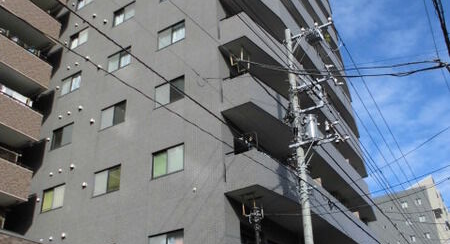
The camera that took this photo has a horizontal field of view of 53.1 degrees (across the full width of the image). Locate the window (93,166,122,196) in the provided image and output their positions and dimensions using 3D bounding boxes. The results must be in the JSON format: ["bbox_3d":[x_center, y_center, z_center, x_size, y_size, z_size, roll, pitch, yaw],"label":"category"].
[{"bbox_3d":[-4.212,2.101,16.009,1.320,0.970,0.150,-21,-37,26],"label":"window"}]

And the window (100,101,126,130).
[{"bbox_3d":[-4.352,-0.247,17.508,1.320,0.970,0.150,-21,-37,26],"label":"window"}]

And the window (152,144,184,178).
[{"bbox_3d":[-1.869,1.307,14.693,1.320,0.970,0.150,-21,-37,26],"label":"window"}]

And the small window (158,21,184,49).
[{"bbox_3d":[-2.287,-3.740,19.265,1.361,0.944,0.150,-19,-34,26],"label":"small window"}]

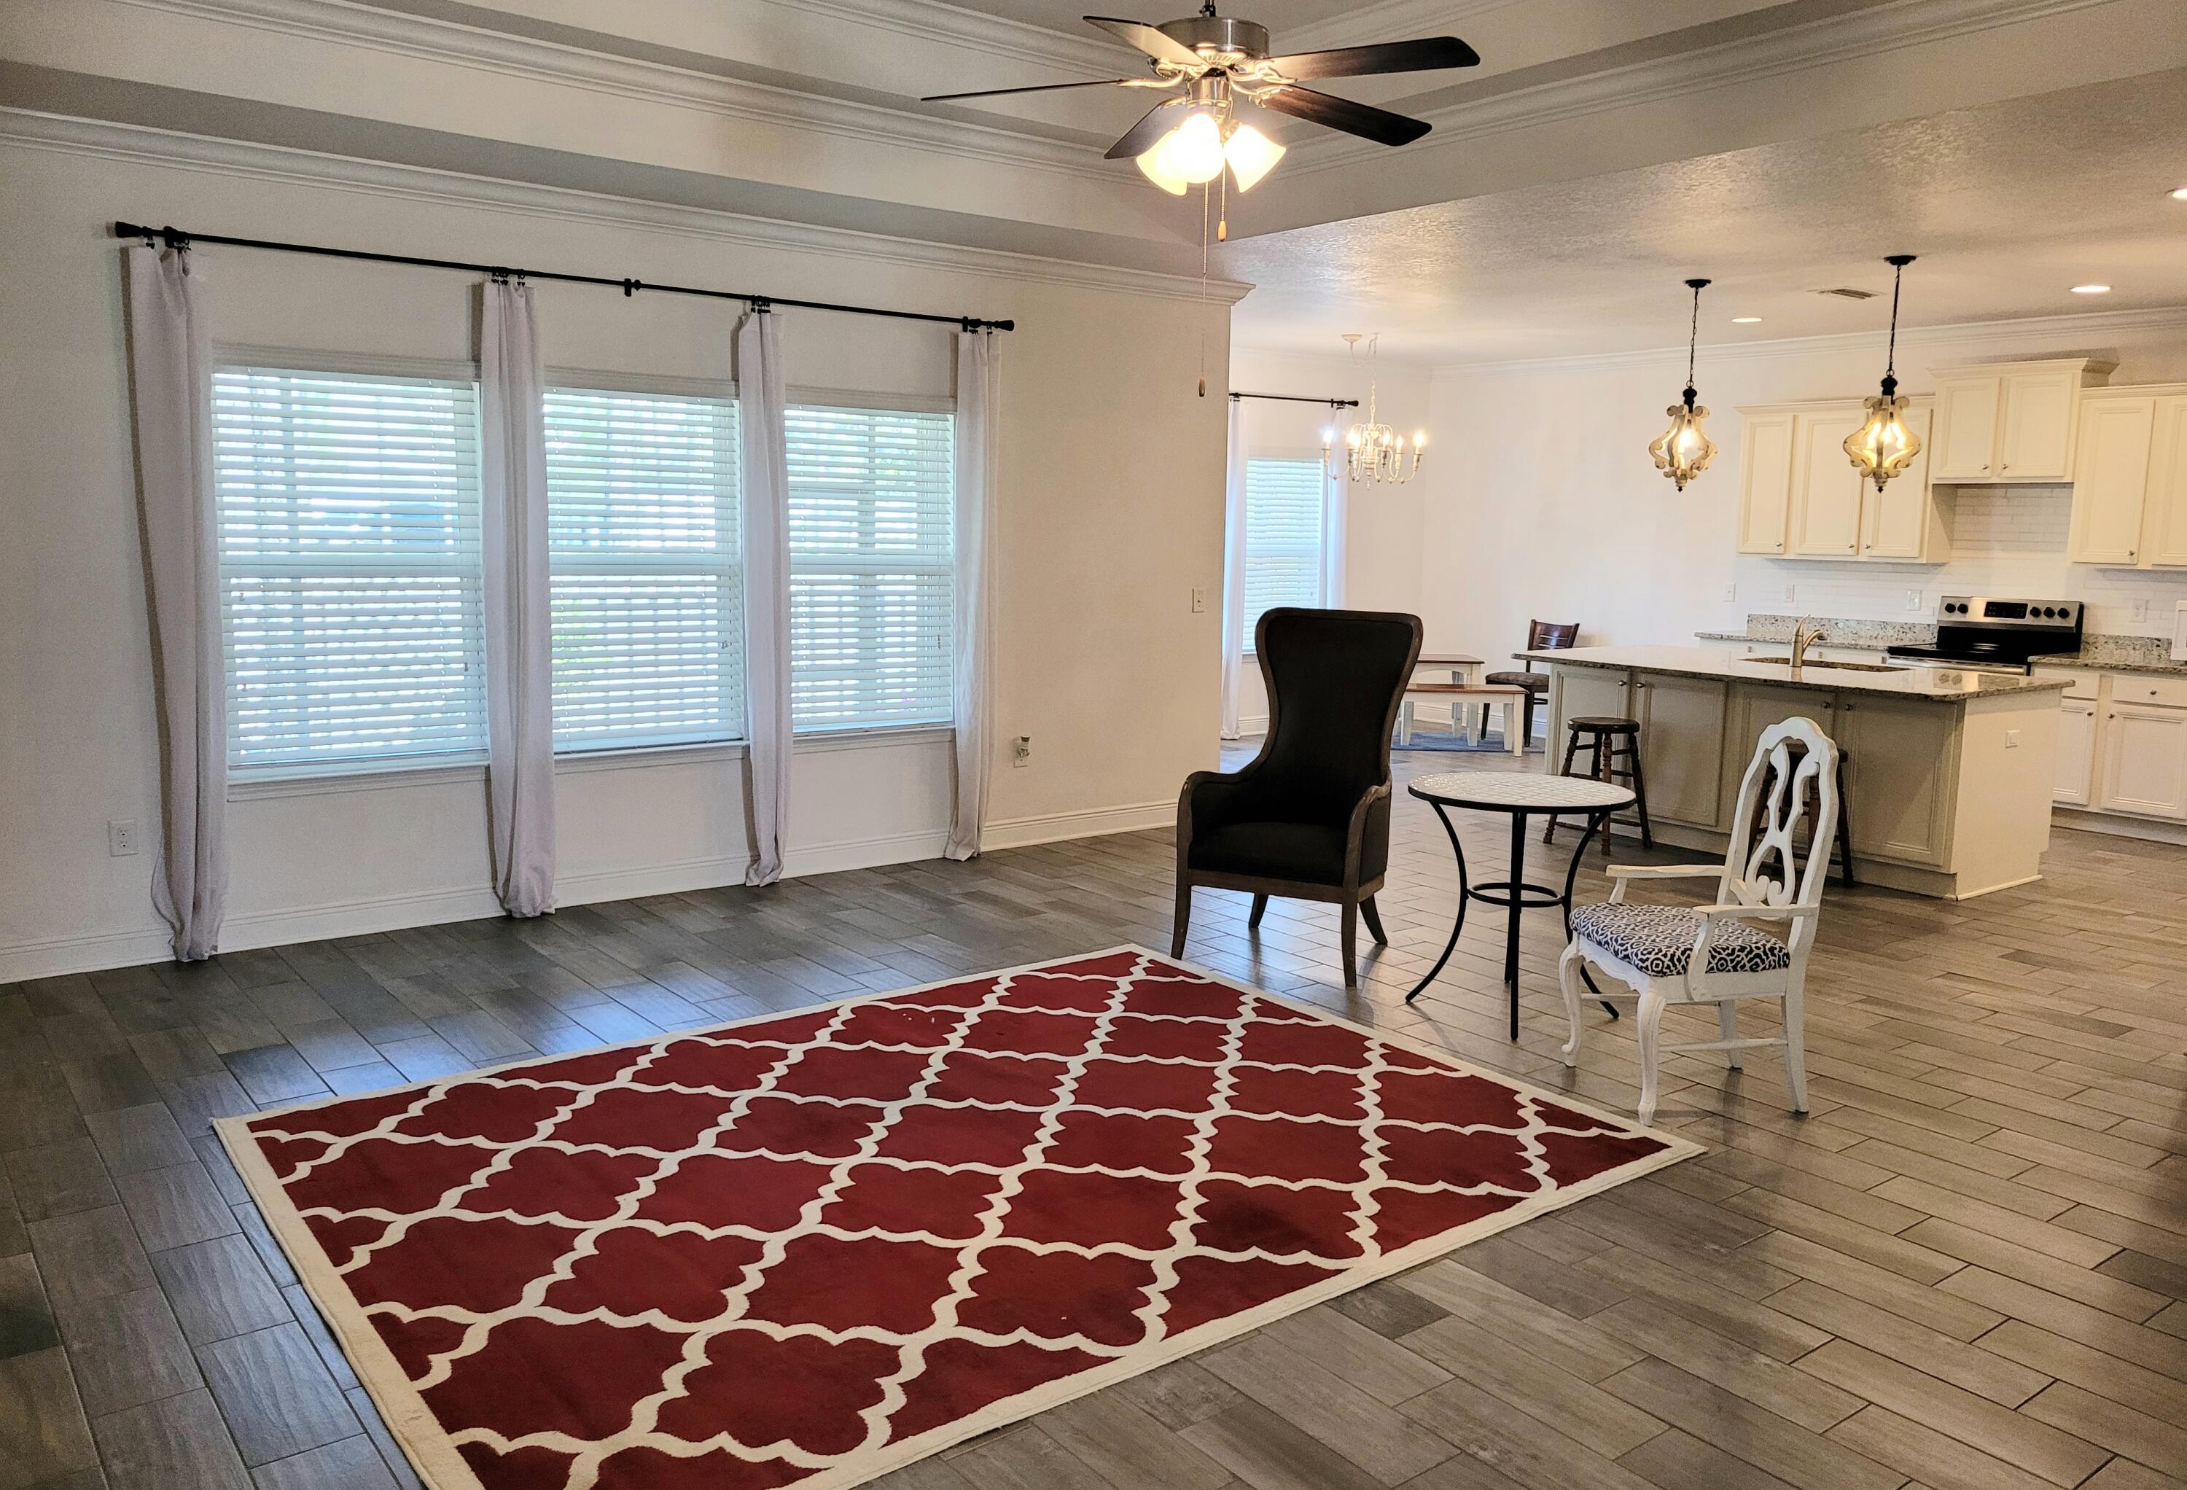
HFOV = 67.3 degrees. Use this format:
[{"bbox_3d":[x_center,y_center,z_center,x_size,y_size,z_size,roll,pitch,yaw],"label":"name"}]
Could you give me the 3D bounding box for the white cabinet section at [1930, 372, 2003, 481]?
[{"bbox_3d":[5.191,-1.839,9.566,0.335,0.636,0.399,-5,10,-38],"label":"white cabinet section"}]

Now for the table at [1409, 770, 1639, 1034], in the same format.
[{"bbox_3d":[1.355,0.501,5.249,0.700,0.714,0.700,1,8,0],"label":"table"}]

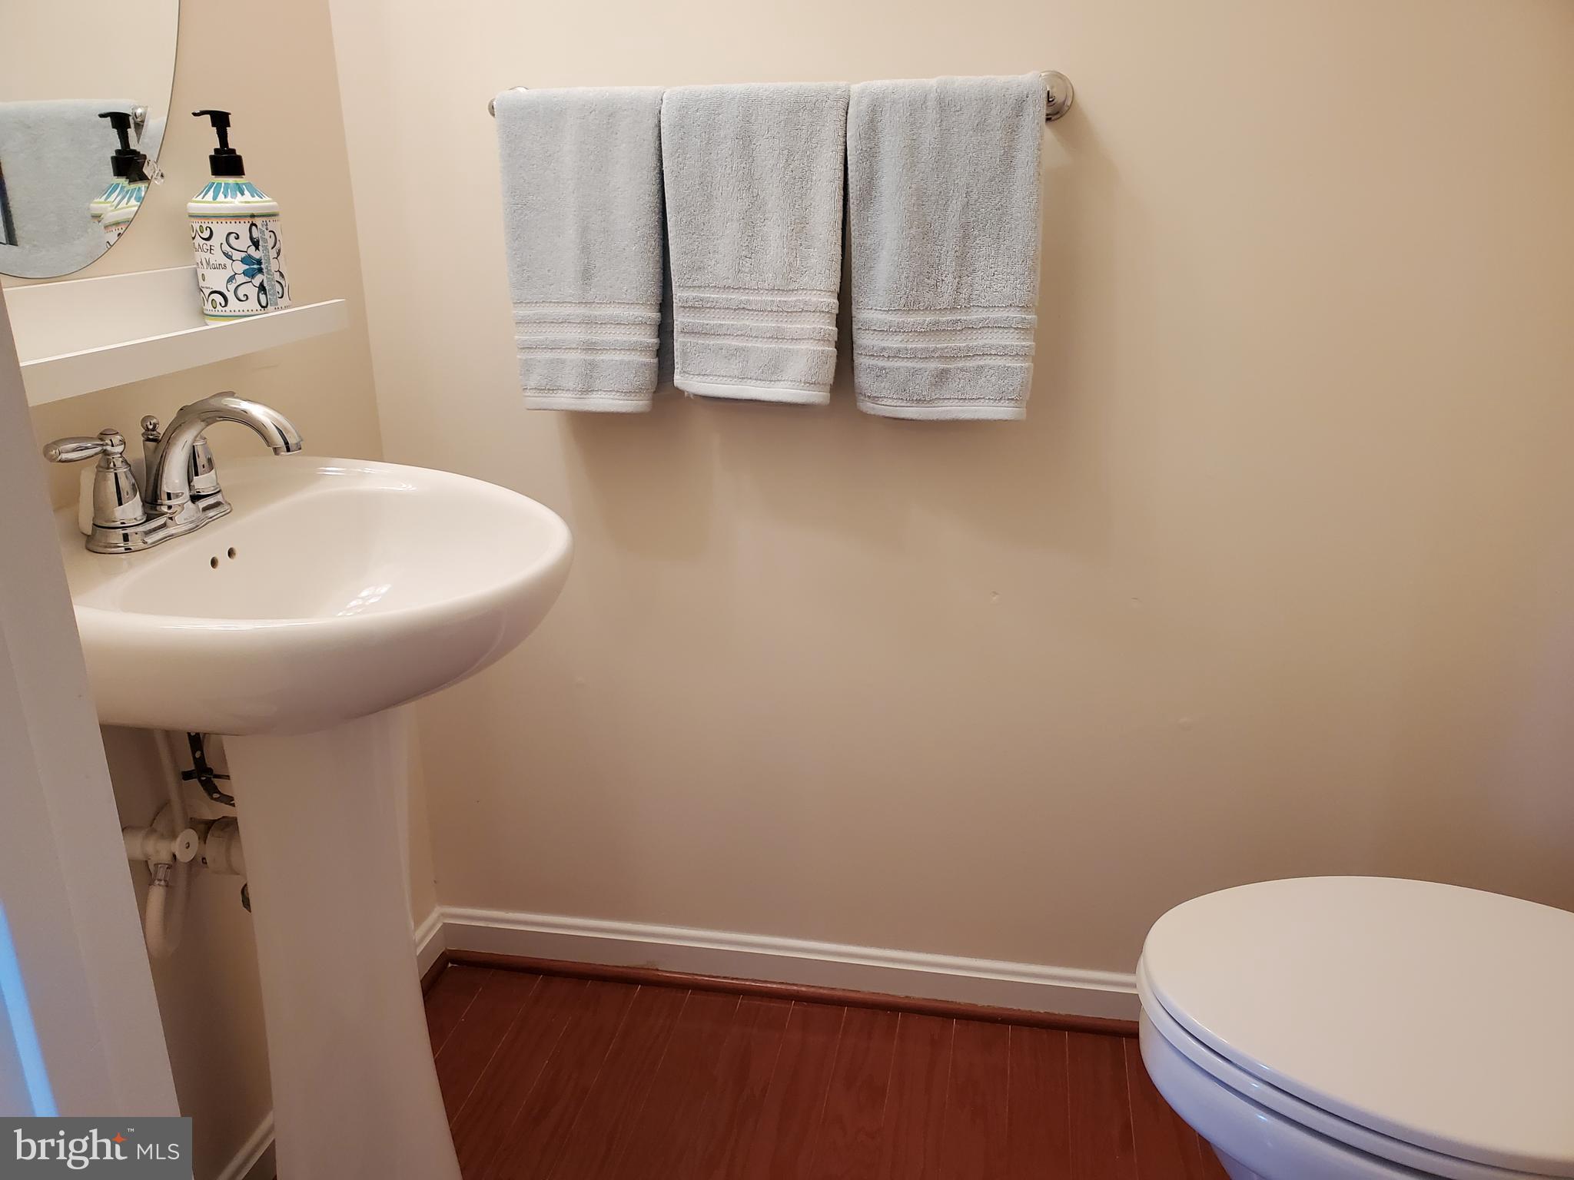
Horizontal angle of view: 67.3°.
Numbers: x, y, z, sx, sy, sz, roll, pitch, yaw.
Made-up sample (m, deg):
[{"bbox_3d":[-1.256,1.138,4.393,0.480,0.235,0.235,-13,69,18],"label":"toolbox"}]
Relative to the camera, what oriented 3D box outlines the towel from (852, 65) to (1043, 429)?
[{"bbox_3d":[0.170,-0.373,1.300,0.197,0.354,0.072,3,20,9],"label":"towel"}]

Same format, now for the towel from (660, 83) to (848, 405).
[{"bbox_3d":[-0.028,-0.385,1.331,0.202,0.340,0.072,3,20,9],"label":"towel"}]

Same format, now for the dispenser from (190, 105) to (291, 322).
[{"bbox_3d":[-0.531,-0.353,1.139,0.081,0.200,0.083,6,20,17],"label":"dispenser"}]

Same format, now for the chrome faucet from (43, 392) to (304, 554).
[{"bbox_3d":[-0.482,-0.104,0.999,0.177,0.121,0.226,3,20,9],"label":"chrome faucet"}]

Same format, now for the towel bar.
[{"bbox_3d":[-0.018,-0.539,1.306,0.658,0.053,0.085,3,20,9],"label":"towel bar"}]

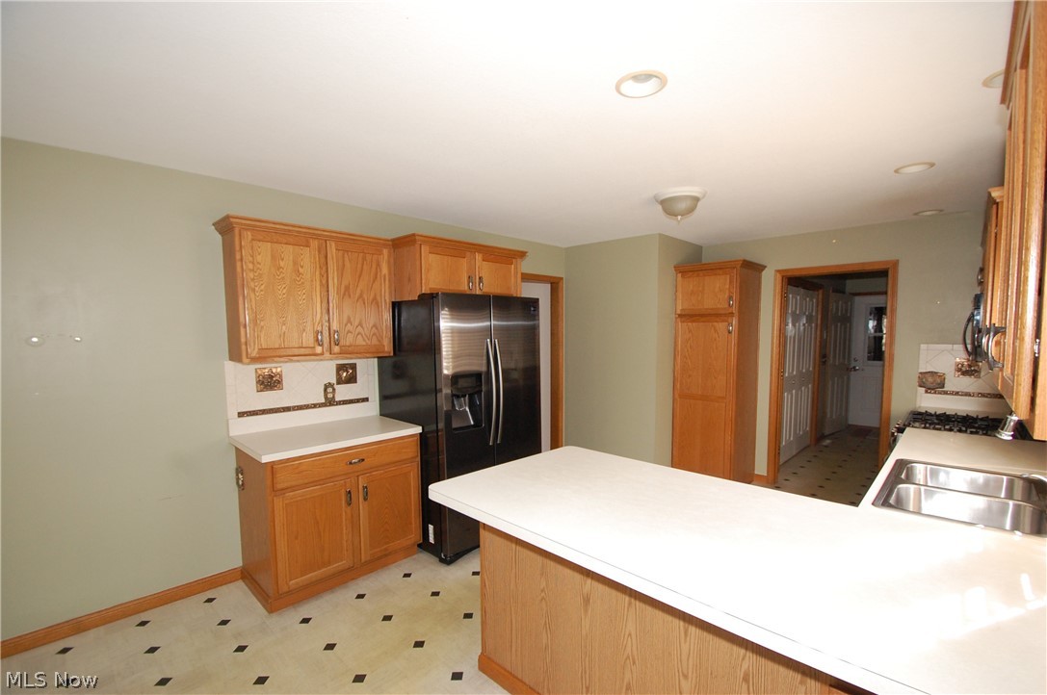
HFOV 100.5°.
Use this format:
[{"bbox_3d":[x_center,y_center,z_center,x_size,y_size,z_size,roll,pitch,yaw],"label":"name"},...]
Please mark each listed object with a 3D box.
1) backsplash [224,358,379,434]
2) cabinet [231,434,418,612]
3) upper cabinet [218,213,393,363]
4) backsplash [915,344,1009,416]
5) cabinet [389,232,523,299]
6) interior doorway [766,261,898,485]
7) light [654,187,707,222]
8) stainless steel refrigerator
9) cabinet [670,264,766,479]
[{"bbox_3d":[-1.470,0.299,3.030,0.996,0.470,0.020,-3,4,-45],"label":"backsplash"},{"bbox_3d":[-1.247,1.011,2.873,0.937,0.855,0.610,-3,4,-45],"label":"cabinet"},{"bbox_3d":[-1.383,-0.337,2.862,0.980,0.825,0.335,-3,4,-45],"label":"upper cabinet"},{"bbox_3d":[3.400,0.249,3.321,0.020,0.530,0.580,-3,4,-45],"label":"backsplash"},{"bbox_3d":[-0.572,-0.546,3.391,0.990,0.414,0.715,-3,4,-45],"label":"cabinet"},{"bbox_3d":[2.796,0.320,4.008,0.130,2.127,0.904,-3,4,-45],"label":"interior doorway"},{"bbox_3d":[1.038,-0.928,2.896,0.350,0.180,0.350,-3,4,-45],"label":"light"},{"bbox_3d":[-0.466,0.515,3.439,0.937,1.790,0.835,-3,4,-45],"label":"stainless steel refrigerator"},{"bbox_3d":[1.933,0.284,4.343,0.661,2.163,0.635,-3,4,-45],"label":"cabinet"}]

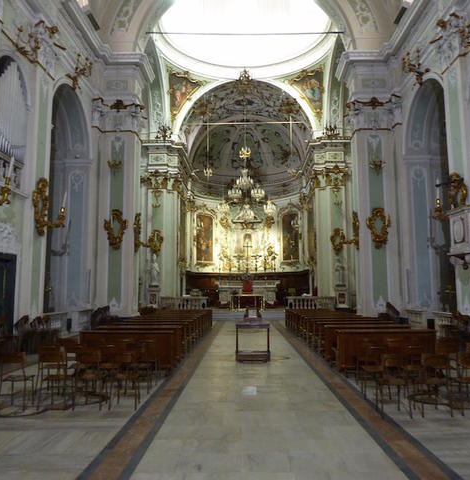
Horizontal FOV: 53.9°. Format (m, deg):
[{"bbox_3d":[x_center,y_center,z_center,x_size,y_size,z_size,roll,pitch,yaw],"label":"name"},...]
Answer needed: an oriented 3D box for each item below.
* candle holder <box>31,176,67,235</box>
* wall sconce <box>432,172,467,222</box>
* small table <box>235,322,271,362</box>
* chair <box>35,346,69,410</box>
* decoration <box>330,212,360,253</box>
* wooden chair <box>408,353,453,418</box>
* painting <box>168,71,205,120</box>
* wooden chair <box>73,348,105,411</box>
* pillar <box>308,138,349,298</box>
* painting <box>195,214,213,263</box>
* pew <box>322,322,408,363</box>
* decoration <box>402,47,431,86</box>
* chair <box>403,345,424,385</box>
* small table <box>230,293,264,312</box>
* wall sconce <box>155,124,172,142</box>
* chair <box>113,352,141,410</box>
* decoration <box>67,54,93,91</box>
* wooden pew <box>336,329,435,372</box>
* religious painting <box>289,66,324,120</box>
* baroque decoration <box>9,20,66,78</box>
[{"bbox_3d":[-5.744,-1.056,14.511,0.850,1.850,1.080,0,-6,1],"label":"candle holder"},{"bbox_3d":[6.566,-1.169,14.317,0.720,1.840,0.920,-1,-7,1],"label":"wall sconce"},{"bbox_3d":[0.452,2.528,11.448,0.845,0.884,0.570,0,-7,1],"label":"small table"},{"bbox_3d":[-2.567,1.985,6.693,0.430,0.830,0.460,0,-6,1],"label":"chair"},{"bbox_3d":[4.973,-0.381,20.624,0.900,1.820,1.020,0,-6,1],"label":"decoration"},{"bbox_3d":[2.641,1.928,6.306,0.420,0.820,0.460,-1,-7,1],"label":"wooden chair"},{"bbox_3d":[-3.593,-10.245,32.884,2.848,3.045,0.344,5,12,-40],"label":"painting"},{"bbox_3d":[-2.057,1.984,6.664,0.420,0.820,0.460,0,-6,1],"label":"wooden chair"},{"bbox_3d":[6.687,-1.041,32.586,2.900,11.600,1.800,0,-6,1],"label":"pillar"},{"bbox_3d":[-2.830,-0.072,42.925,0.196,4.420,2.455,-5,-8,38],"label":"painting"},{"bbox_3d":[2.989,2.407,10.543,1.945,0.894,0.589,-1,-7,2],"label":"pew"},{"bbox_3d":[6.546,-6.332,17.078,0.780,1.250,0.850,-1,-7,1],"label":"decoration"},{"bbox_3d":[2.787,2.036,7.247,0.410,0.820,0.460,-1,-7,1],"label":"chair"},{"bbox_3d":[0.803,3.993,29.125,2.050,0.980,0.950,-1,-7,1],"label":"small table"},{"bbox_3d":[-5.122,-7.665,33.111,1.129,1.179,0.688,0,-7,1],"label":"wall sconce"},{"bbox_3d":[-1.554,1.998,6.663,0.410,0.820,0.460,-1,-7,1],"label":"chair"},{"bbox_3d":[-5.741,-6.312,17.500,0.850,1.450,0.850,0,-6,1],"label":"decoration"},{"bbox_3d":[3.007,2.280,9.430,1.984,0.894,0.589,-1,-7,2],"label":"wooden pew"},{"bbox_3d":[5.071,-10.053,31.992,2.800,2.900,1.100,-6,-8,42],"label":"religious painting"},{"bbox_3d":[-5.776,-5.776,13.755,0.900,1.550,1.600,-1,-7,1],"label":"baroque decoration"}]

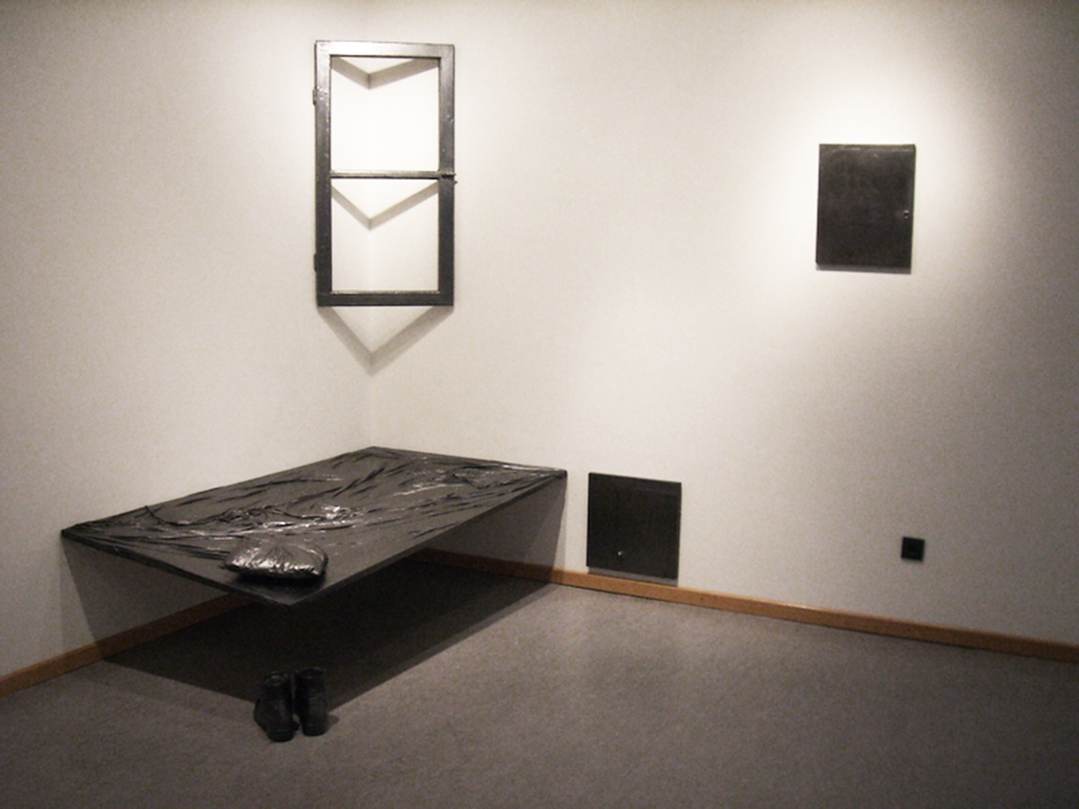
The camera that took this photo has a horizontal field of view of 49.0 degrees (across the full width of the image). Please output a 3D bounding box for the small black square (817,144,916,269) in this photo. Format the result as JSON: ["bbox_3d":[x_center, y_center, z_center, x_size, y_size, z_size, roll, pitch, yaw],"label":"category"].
[{"bbox_3d":[1.200,-0.734,4.357,0.352,0.445,0.030,5,10,27],"label":"small black square"}]

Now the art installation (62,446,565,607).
[{"bbox_3d":[-0.759,0.393,4.563,1.020,0.055,1.798,5,10,27],"label":"art installation"}]

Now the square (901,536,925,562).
[{"bbox_3d":[1.401,0.546,4.447,0.084,0.084,0.020,5,10,27],"label":"square"}]

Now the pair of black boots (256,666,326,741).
[{"bbox_3d":[-0.791,0.923,3.774,0.234,0.195,0.285,-2,9,-18],"label":"pair of black boots"}]

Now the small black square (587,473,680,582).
[{"bbox_3d":[0.395,0.508,4.978,0.411,0.404,0.030,5,10,27],"label":"small black square"}]

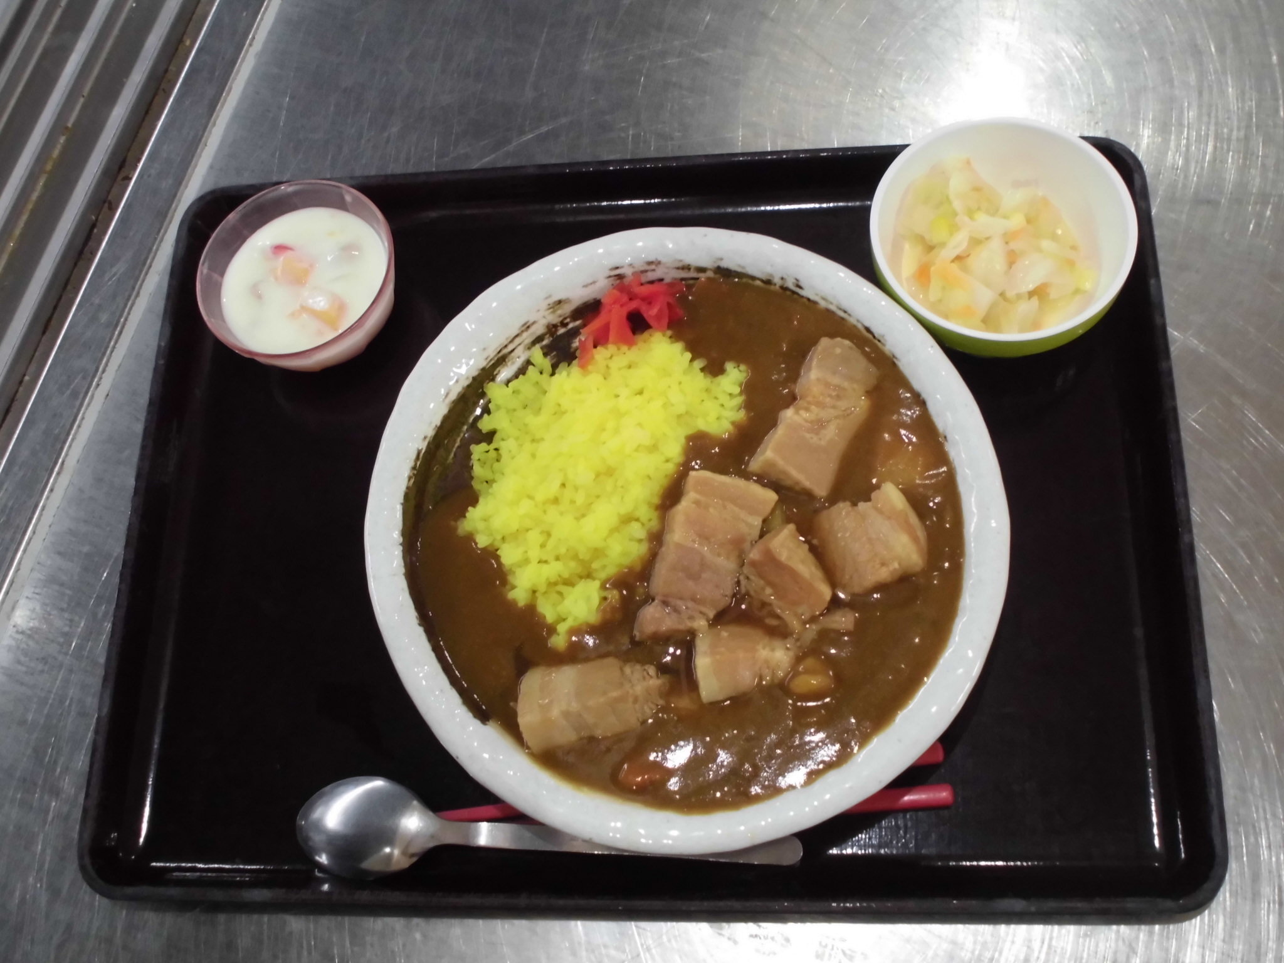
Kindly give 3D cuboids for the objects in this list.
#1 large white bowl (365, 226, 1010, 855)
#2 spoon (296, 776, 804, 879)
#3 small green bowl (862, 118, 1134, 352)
[{"bbox_3d":[0.017,0.023,0.538,0.237,0.057,0.237,-2,68,8],"label":"large white bowl"},{"bbox_3d":[-0.037,0.131,0.521,0.192,0.022,0.038,1,69,9],"label":"spoon"},{"bbox_3d":[0.142,-0.089,0.567,0.100,0.050,0.100,-2,68,8],"label":"small green bowl"}]

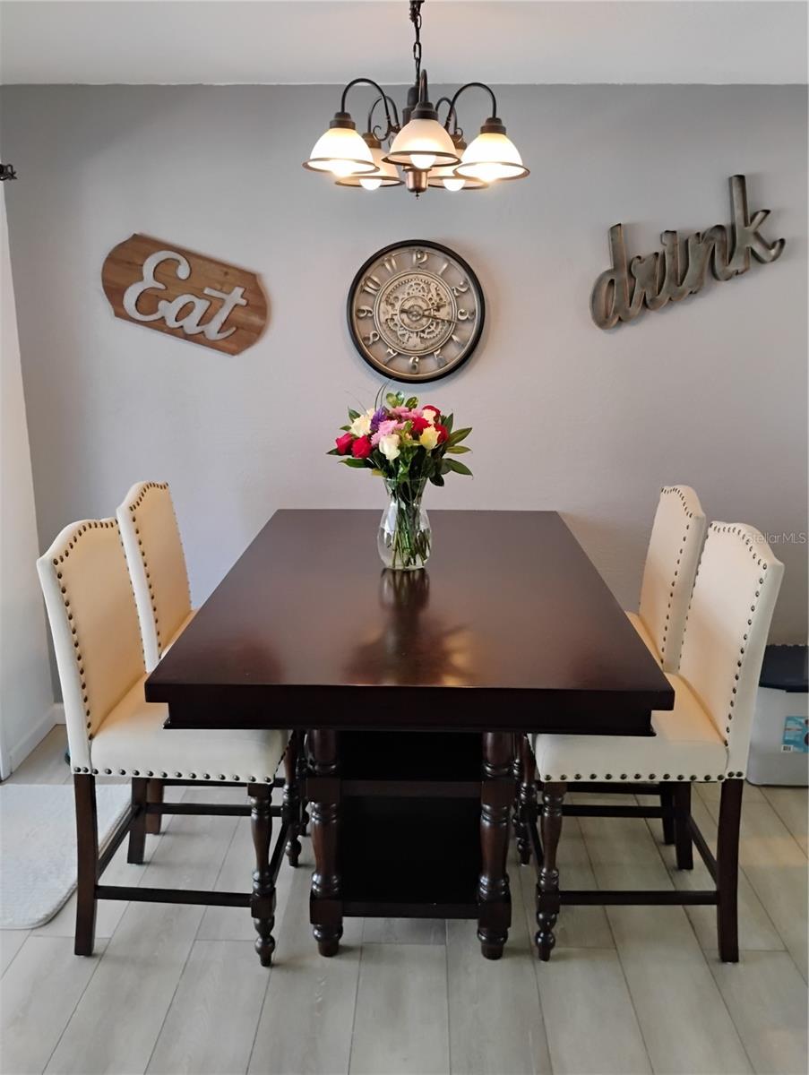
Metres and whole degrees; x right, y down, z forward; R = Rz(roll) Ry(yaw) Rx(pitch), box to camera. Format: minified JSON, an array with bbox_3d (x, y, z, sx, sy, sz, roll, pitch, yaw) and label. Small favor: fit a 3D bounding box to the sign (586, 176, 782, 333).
[{"bbox_3d":[0.958,-1.006,3.042,0.700,0.330,0.050,-21,13,7],"label":"sign"}]

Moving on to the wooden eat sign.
[{"bbox_3d":[-0.784,-0.869,3.128,0.607,0.302,0.030,18,14,-3],"label":"wooden eat sign"}]

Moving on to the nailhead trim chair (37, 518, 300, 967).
[{"bbox_3d":[-0.581,0.500,2.371,0.570,1.140,0.470,1,14,1],"label":"nailhead trim chair"}]

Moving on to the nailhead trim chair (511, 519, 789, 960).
[{"bbox_3d":[0.615,0.505,2.377,0.570,1.140,0.470,1,14,1],"label":"nailhead trim chair"}]

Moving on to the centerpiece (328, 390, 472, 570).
[{"bbox_3d":[-0.010,-0.166,2.514,0.410,0.525,0.390,1,14,1],"label":"centerpiece"}]

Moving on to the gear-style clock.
[{"bbox_3d":[0.041,-0.802,3.113,0.500,0.500,0.060,1,14,1],"label":"gear-style clock"}]

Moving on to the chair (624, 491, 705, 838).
[{"bbox_3d":[0.608,0.375,2.881,0.570,1.140,0.470,1,14,1],"label":"chair"}]

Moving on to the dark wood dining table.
[{"bbox_3d":[0.025,0.544,2.651,1.065,0.920,1.618,1,14,1],"label":"dark wood dining table"}]

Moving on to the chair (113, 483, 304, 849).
[{"bbox_3d":[-0.562,0.362,2.908,0.570,1.140,0.470,1,14,1],"label":"chair"}]

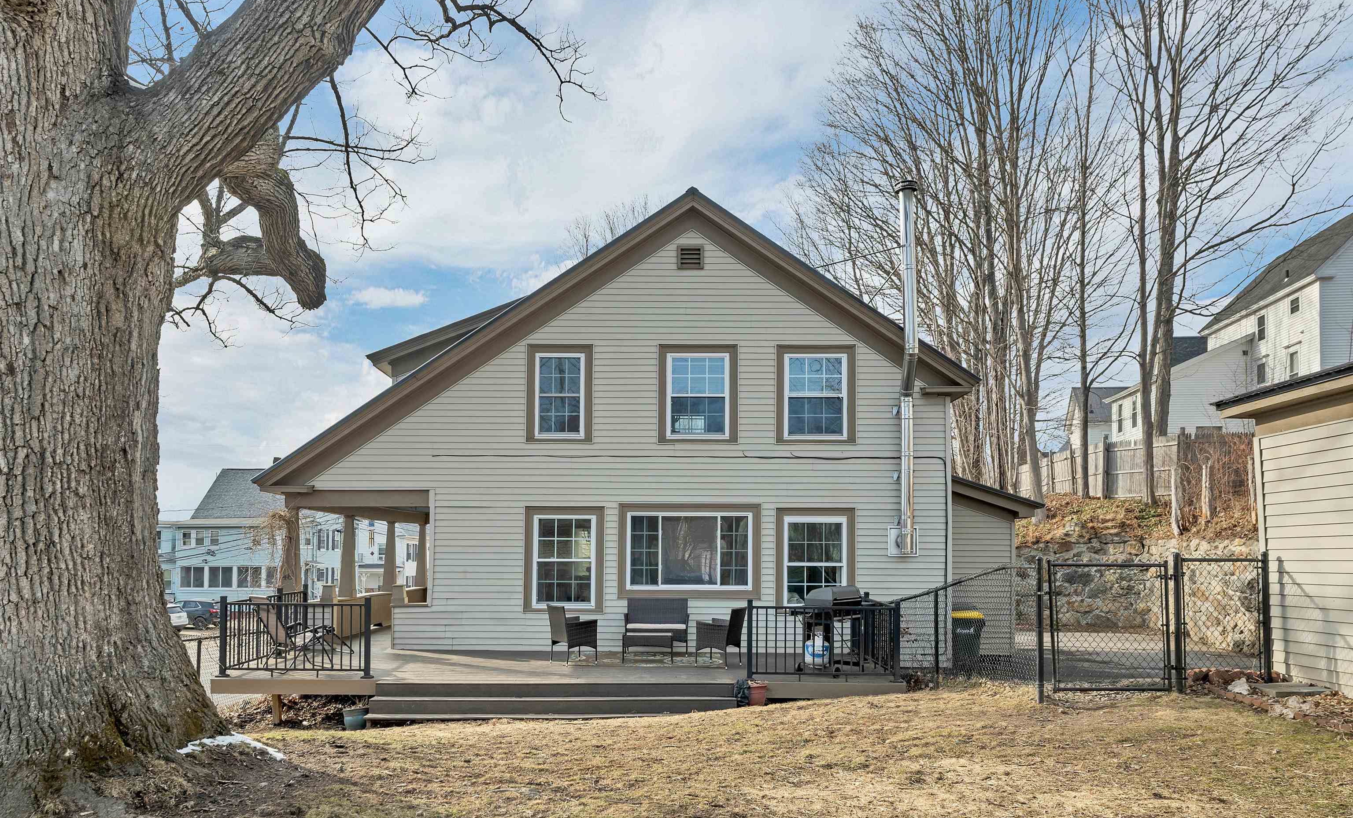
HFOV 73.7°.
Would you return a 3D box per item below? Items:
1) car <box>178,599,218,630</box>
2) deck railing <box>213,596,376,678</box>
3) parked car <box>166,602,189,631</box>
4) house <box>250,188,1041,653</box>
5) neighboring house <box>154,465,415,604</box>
[{"bbox_3d":[-28.900,12.050,52.800,4.600,1.660,1.840,0,-3,6],"label":"car"},{"bbox_3d":[-4.680,2.800,11.050,1.880,0.990,0.100,0,-3,0],"label":"deck railing"},{"bbox_3d":[-29.000,11.550,49.900,4.500,1.600,1.820,-2,-4,37],"label":"parked car"},{"bbox_3d":[-0.200,0.500,18.300,12.400,7.400,9.200,0,-3,0],"label":"house"},{"bbox_3d":[-25.800,9.400,64.000,16.500,9.600,10.000,0,-3,0],"label":"neighboring house"}]

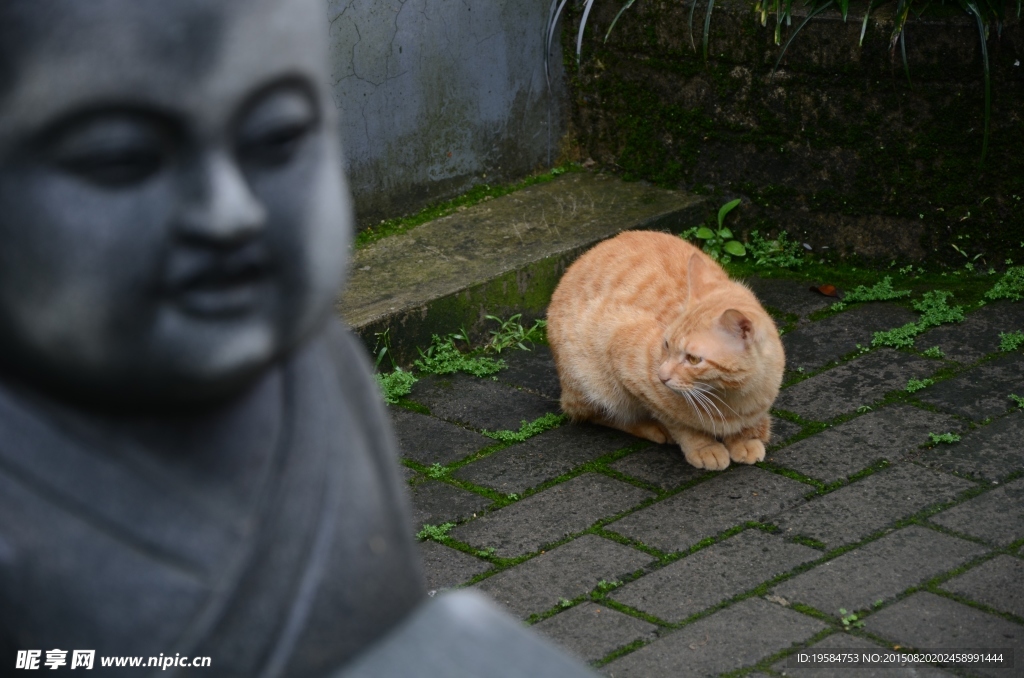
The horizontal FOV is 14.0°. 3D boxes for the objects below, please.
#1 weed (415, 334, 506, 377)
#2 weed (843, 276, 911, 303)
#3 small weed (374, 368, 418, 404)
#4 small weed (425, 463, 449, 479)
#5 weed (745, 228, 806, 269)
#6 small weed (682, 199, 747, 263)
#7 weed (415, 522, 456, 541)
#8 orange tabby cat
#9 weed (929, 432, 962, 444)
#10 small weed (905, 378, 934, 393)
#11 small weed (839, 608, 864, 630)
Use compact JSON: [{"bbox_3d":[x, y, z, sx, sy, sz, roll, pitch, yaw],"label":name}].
[{"bbox_3d":[-0.056,0.018,4.483,0.097,0.024,0.045,-4,22,0],"label":"weed"},{"bbox_3d":[0.402,-0.055,4.601,0.072,0.014,0.030,-4,22,0],"label":"weed"},{"bbox_3d":[-0.122,0.050,4.415,0.045,0.023,0.037,-4,22,0],"label":"small weed"},{"bbox_3d":[-0.076,0.133,4.224,0.024,0.009,0.015,-4,22,0],"label":"small weed"},{"bbox_3d":[0.298,-0.102,4.715,0.061,0.028,0.042,-4,22,0],"label":"weed"},{"bbox_3d":[0.230,-0.123,4.738,0.068,0.058,0.041,-4,22,0],"label":"small weed"},{"bbox_3d":[-0.075,0.189,4.088,0.037,0.009,0.016,-4,22,0],"label":"weed"},{"bbox_3d":[0.150,-0.003,4.269,0.165,0.200,0.290,-17,26,-29],"label":"orange tabby cat"},{"bbox_3d":[0.439,0.101,4.227,0.033,0.006,0.012,-4,22,0],"label":"weed"},{"bbox_3d":[0.425,0.049,4.355,0.030,0.008,0.014,-4,22,0],"label":"small weed"},{"bbox_3d":[0.314,0.259,3.852,0.022,0.013,0.018,-4,22,0],"label":"small weed"}]

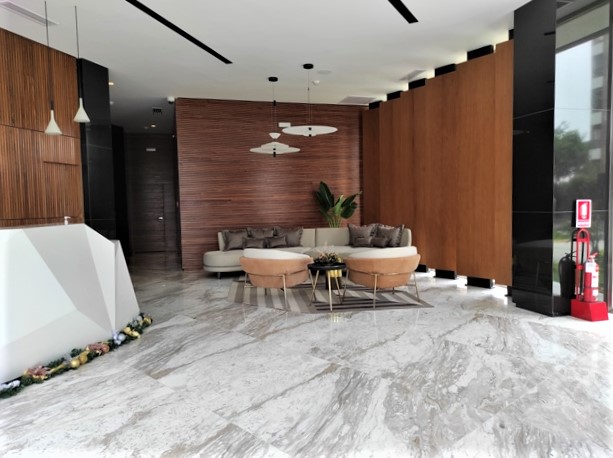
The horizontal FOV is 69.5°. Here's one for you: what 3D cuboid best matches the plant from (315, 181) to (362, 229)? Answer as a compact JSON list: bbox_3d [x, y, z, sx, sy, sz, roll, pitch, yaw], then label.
[{"bbox_3d":[0.691,-0.125,9.761,1.000,1.839,0.850,-1,3,0],"label":"plant"}]

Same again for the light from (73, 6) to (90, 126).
[{"bbox_3d":[-2.515,-1.815,4.872,0.180,1.270,0.180,-1,3,0],"label":"light"}]

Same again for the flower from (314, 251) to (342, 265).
[{"bbox_3d":[0.288,0.399,5.960,0.370,0.180,0.320,-1,3,0],"label":"flower"}]

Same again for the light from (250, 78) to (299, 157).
[{"bbox_3d":[-0.563,-1.987,7.897,0.910,1.370,0.910,-1,3,0],"label":"light"}]

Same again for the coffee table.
[{"bbox_3d":[0.276,0.761,5.982,0.530,0.545,0.530,-1,3,0],"label":"coffee table"}]

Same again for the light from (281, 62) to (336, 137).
[{"bbox_3d":[0.053,-2.073,7.170,0.900,1.140,0.900,-1,3,0],"label":"light"}]

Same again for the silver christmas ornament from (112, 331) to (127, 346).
[{"bbox_3d":[-1.800,1.054,4.256,0.135,0.140,0.120,-1,3,0],"label":"silver christmas ornament"}]

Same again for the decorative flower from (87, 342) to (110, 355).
[{"bbox_3d":[-1.973,1.134,4.194,0.130,0.100,0.180,0,4,19],"label":"decorative flower"}]

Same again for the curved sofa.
[{"bbox_3d":[0.069,0.453,8.764,4.000,0.820,1.150,-1,3,0],"label":"curved sofa"}]

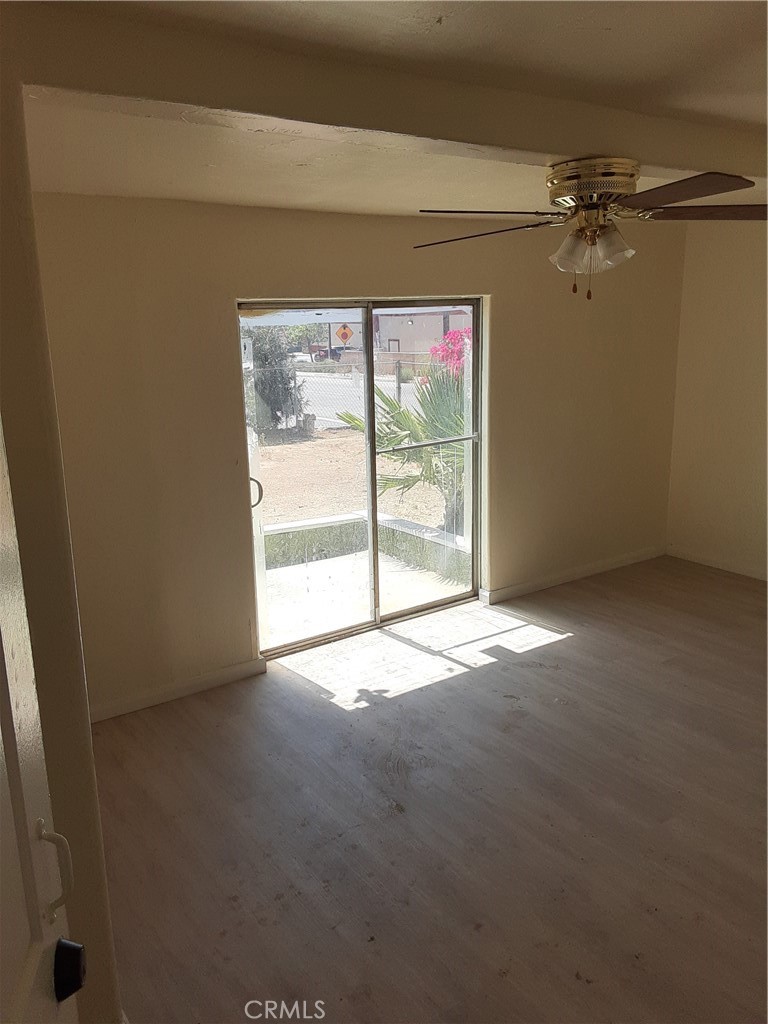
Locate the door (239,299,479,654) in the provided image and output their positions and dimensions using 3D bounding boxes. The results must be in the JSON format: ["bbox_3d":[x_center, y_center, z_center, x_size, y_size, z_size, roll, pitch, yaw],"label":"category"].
[{"bbox_3d":[-0.076,-0.233,4.616,1.607,1.918,0.090,-11,17,-33],"label":"door"}]

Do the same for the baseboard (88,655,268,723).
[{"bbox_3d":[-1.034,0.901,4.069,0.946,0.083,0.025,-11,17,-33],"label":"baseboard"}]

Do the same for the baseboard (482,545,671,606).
[{"bbox_3d":[1.418,0.428,5.685,1.831,0.088,0.025,-11,17,-33],"label":"baseboard"}]

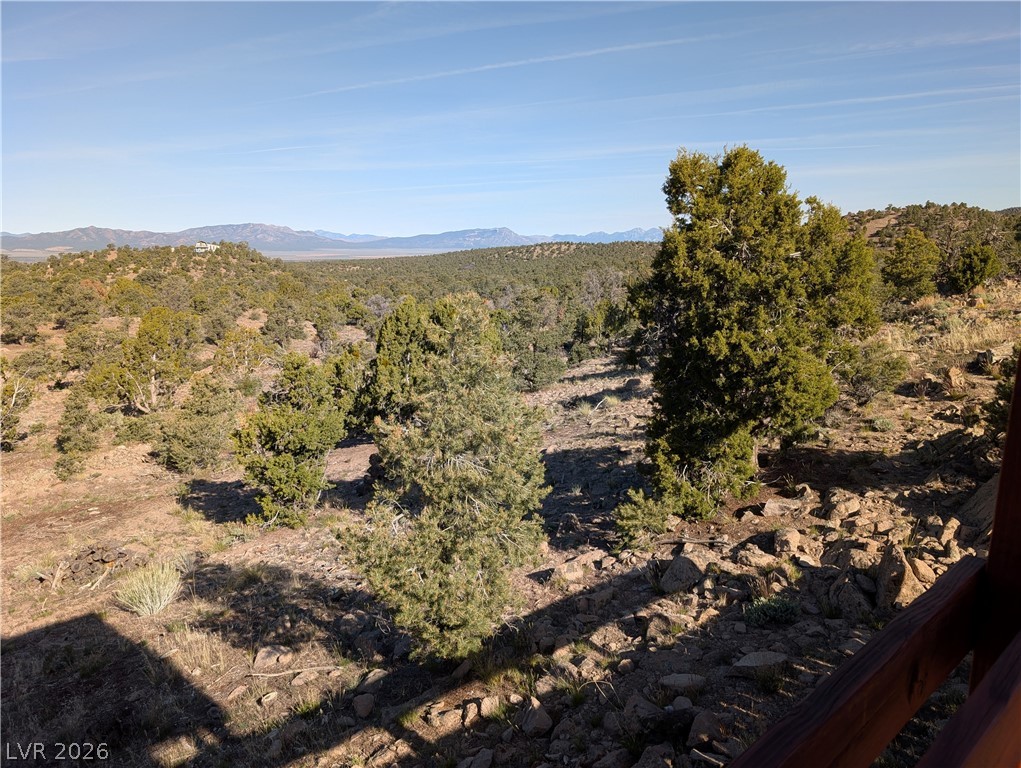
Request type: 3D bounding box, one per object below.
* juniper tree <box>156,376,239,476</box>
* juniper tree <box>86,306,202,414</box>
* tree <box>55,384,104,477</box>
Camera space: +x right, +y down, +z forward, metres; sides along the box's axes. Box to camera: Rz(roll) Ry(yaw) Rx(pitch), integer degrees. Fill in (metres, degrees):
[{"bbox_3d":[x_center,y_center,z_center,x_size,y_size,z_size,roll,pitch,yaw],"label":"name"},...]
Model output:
[{"bbox_3d":[-5.813,0.751,13.242,1.414,1.839,1.343,-5,12,-24],"label":"juniper tree"},{"bbox_3d":[-14.337,-0.884,27.354,4.049,4.176,3.847,-6,12,-27],"label":"juniper tree"},{"bbox_3d":[-11.563,1.270,18.764,1.150,2.403,1.092,-7,13,-32],"label":"tree"}]

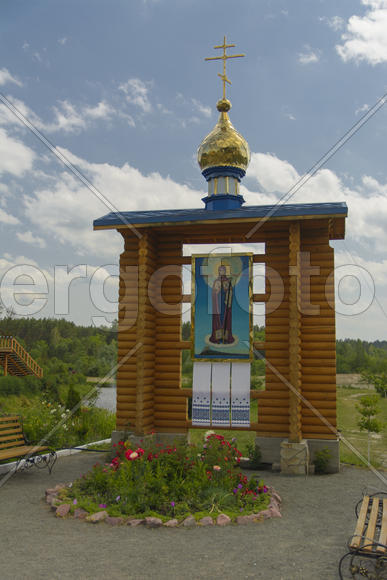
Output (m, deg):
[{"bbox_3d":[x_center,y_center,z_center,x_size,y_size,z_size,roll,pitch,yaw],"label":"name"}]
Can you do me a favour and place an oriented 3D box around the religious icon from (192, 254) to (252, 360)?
[{"bbox_3d":[0.542,0.320,10.703,1.140,1.990,0.070,-1,-8,13],"label":"religious icon"}]

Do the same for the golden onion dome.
[{"bbox_3d":[0.526,-2.650,9.884,0.870,1.250,0.870,-1,-7,12],"label":"golden onion dome"}]

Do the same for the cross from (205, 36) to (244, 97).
[{"bbox_3d":[0.544,-3.845,10.027,0.697,1.140,0.045,-1,-7,12],"label":"cross"}]

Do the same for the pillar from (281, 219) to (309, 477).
[{"bbox_3d":[1.748,0.966,10.110,0.417,4.274,0.470,-1,-8,13],"label":"pillar"}]

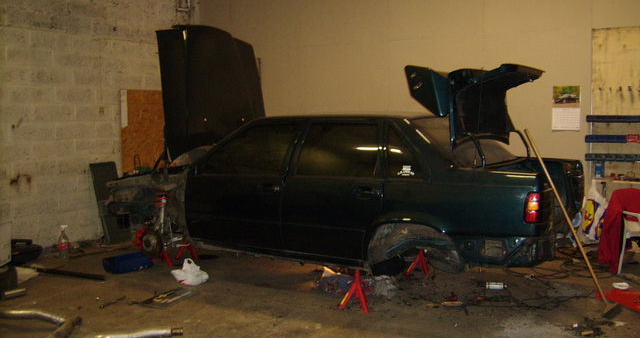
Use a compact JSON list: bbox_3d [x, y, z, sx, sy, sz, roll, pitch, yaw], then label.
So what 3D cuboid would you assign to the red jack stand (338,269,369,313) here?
[{"bbox_3d":[0.270,0.936,5.059,0.210,0.325,0.205,2,5,31],"label":"red jack stand"}]

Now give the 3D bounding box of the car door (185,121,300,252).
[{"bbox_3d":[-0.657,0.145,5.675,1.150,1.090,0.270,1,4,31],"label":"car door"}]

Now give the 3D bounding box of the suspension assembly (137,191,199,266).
[{"bbox_3d":[-1.496,0.584,6.350,0.480,0.720,0.400,2,5,31],"label":"suspension assembly"}]

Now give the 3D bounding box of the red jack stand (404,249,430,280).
[{"bbox_3d":[0.926,0.870,6.110,0.210,0.295,0.205,2,5,31],"label":"red jack stand"}]

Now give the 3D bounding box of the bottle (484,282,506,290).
[{"bbox_3d":[1.536,1.013,5.663,0.200,0.068,0.068,0,0,0],"label":"bottle"}]

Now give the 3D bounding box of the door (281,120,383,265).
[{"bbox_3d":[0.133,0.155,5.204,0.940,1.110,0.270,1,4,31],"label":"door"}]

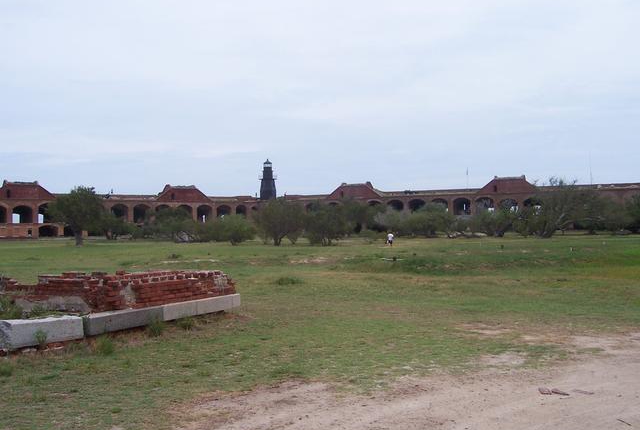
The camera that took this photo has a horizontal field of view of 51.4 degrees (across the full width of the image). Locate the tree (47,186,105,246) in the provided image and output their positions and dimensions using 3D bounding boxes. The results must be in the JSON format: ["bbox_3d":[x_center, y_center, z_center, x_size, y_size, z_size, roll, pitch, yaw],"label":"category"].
[{"bbox_3d":[-28.652,0.117,78.000,6.797,7.148,6.457,0,-2,0],"label":"tree"}]

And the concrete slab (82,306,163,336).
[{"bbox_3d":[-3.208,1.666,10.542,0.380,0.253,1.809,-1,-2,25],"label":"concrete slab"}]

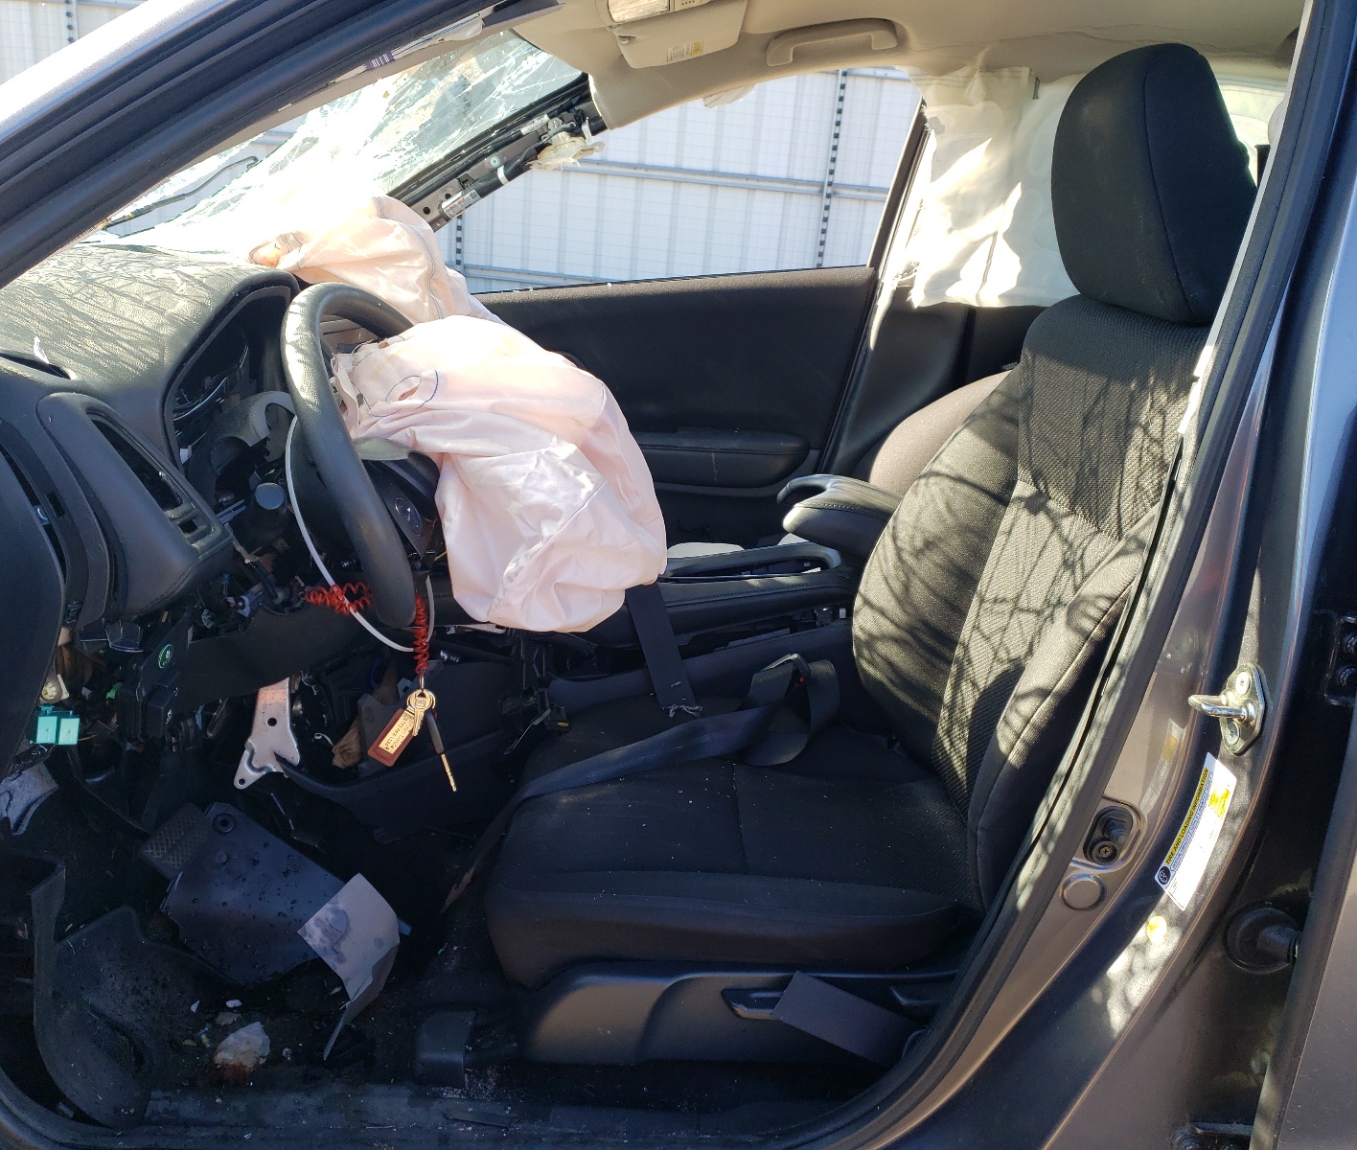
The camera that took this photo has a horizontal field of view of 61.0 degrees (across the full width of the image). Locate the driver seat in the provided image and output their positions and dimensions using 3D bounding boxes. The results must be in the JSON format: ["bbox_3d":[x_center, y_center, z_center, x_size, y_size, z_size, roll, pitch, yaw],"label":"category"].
[{"bbox_3d":[0.193,-0.053,1.137,0.690,0.885,0.530,5,19,-2],"label":"driver seat"}]

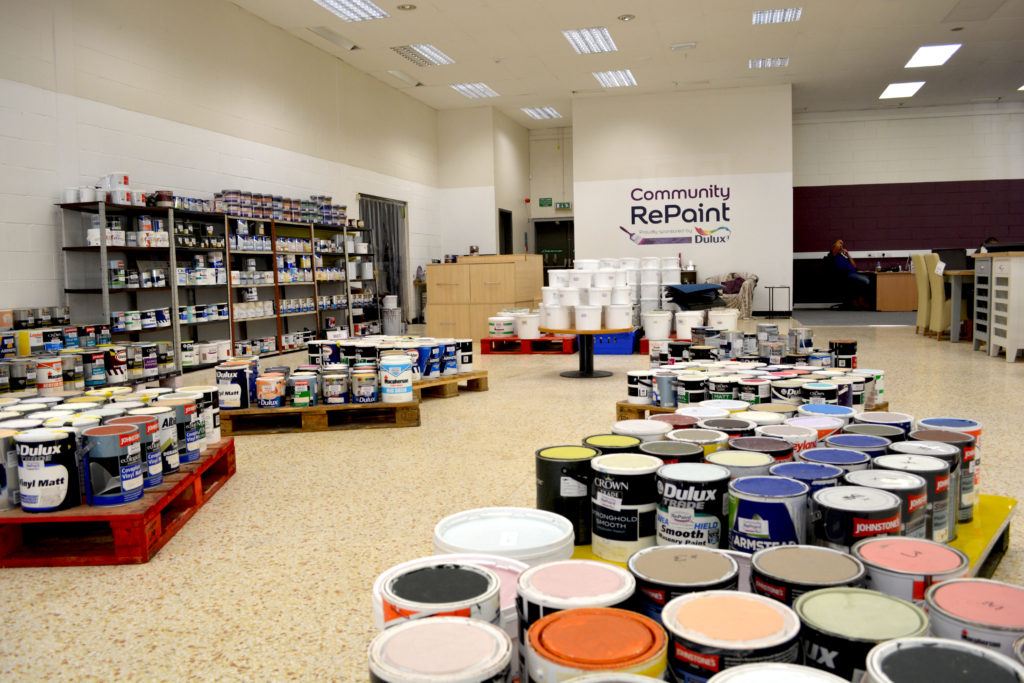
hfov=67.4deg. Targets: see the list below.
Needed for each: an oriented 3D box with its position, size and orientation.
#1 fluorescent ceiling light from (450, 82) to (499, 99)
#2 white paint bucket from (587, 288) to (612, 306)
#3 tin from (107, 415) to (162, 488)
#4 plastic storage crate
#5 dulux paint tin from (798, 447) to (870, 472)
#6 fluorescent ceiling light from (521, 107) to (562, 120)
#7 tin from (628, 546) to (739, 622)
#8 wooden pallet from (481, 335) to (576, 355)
[{"bbox_3d":[-0.620,-4.490,13.672,0.600,0.080,1.200,1,6,16],"label":"fluorescent ceiling light"},{"bbox_3d":[0.761,-0.382,6.620,0.200,0.160,0.200,0,5,7],"label":"white paint bucket"},{"bbox_3d":[-1.351,0.393,2.755,0.178,0.222,0.178,0,5,0],"label":"tin"},{"bbox_3d":[1.047,-0.023,8.379,0.630,0.290,0.420,0,6,10],"label":"plastic storage crate"},{"bbox_3d":[0.907,0.435,2.162,0.183,0.230,0.183,2,6,23],"label":"dulux paint tin"},{"bbox_3d":[0.643,-4.702,15.741,0.600,0.080,1.200,1,6,16],"label":"fluorescent ceiling light"},{"bbox_3d":[0.290,0.484,1.312,0.183,0.215,0.183,0,5,0],"label":"tin"},{"bbox_3d":[0.249,0.004,8.882,1.000,0.162,1.200,0,6,8],"label":"wooden pallet"}]

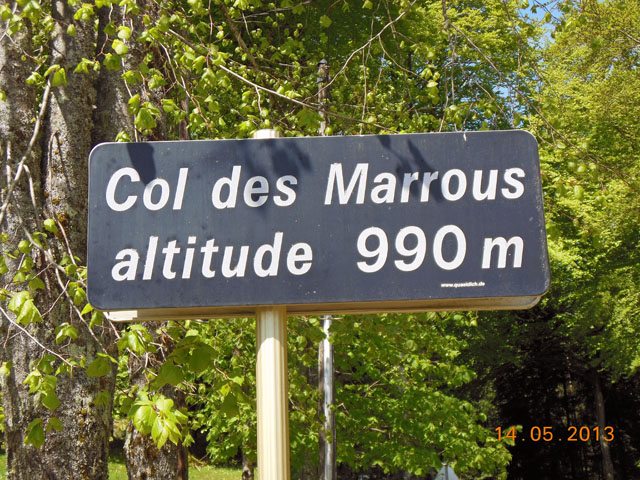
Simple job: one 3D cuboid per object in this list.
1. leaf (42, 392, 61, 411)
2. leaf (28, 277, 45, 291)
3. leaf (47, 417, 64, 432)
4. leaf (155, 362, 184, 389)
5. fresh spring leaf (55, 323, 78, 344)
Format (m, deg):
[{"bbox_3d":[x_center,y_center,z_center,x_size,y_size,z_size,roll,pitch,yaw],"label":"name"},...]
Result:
[{"bbox_3d":[-1.045,0.628,4.100,0.070,0.070,0.040,1,-12,-14],"label":"leaf"},{"bbox_3d":[-1.103,0.169,4.100,0.062,0.054,0.040,2,-12,-15],"label":"leaf"},{"bbox_3d":[-1.029,0.718,4.100,0.070,0.062,0.040,1,-12,-14],"label":"leaf"},{"bbox_3d":[-0.530,0.472,3.700,0.116,0.105,0.050,0,-12,-8],"label":"leaf"},{"bbox_3d":[-0.986,0.364,4.100,0.093,0.086,0.050,1,-12,-13],"label":"fresh spring leaf"}]

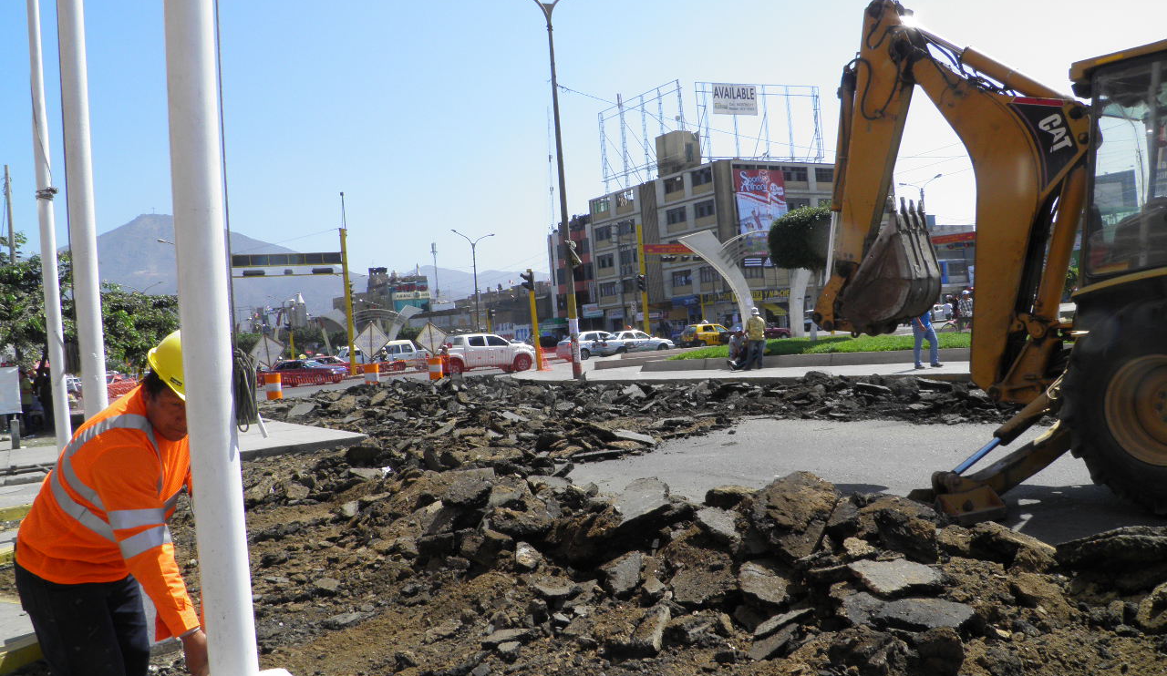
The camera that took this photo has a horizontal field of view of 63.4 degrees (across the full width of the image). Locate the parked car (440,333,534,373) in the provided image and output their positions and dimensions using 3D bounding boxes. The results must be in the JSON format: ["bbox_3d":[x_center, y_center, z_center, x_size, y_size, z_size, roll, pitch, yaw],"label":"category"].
[{"bbox_3d":[-4.402,0.734,42.003,5.150,1.800,1.800,-5,0,-17],"label":"parked car"}]

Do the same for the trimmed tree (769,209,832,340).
[{"bbox_3d":[8.278,-2.231,34.492,3.100,4.750,3.100,-5,0,0],"label":"trimmed tree"}]

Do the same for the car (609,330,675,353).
[{"bbox_3d":[3.527,0.152,57.503,4.300,1.420,1.680,-5,0,-9],"label":"car"}]

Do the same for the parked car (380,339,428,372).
[{"bbox_3d":[-10.979,1.226,54.003,4.600,1.750,1.720,-5,0,-10],"label":"parked car"}]

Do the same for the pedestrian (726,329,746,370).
[{"bbox_3d":[4.102,0.348,25.204,0.550,1.100,0.800,-4,0,25],"label":"pedestrian"}]

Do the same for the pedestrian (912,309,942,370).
[{"bbox_3d":[7.907,-0.202,21.803,0.620,1.700,0.500,-5,0,12],"label":"pedestrian"}]

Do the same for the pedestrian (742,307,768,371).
[{"bbox_3d":[4.637,-0.013,25.402,0.550,1.730,0.380,-5,0,-13],"label":"pedestrian"}]

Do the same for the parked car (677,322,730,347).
[{"bbox_3d":[7.708,-0.148,60.003,3.600,1.420,1.500,-5,0,-32],"label":"parked car"}]

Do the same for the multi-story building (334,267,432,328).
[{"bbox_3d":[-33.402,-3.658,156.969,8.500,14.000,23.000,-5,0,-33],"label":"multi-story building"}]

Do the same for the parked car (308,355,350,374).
[{"bbox_3d":[-14.871,1.702,54.503,1.660,1.420,4.200,-5,0,-33],"label":"parked car"}]

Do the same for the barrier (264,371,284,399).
[{"bbox_3d":[-11.264,1.749,34.405,0.580,0.960,0.580,-5,0,-10],"label":"barrier"}]

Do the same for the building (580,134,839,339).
[{"bbox_3d":[13.854,-9.138,93.302,17.000,18.000,20.800,-5,0,-33],"label":"building"}]

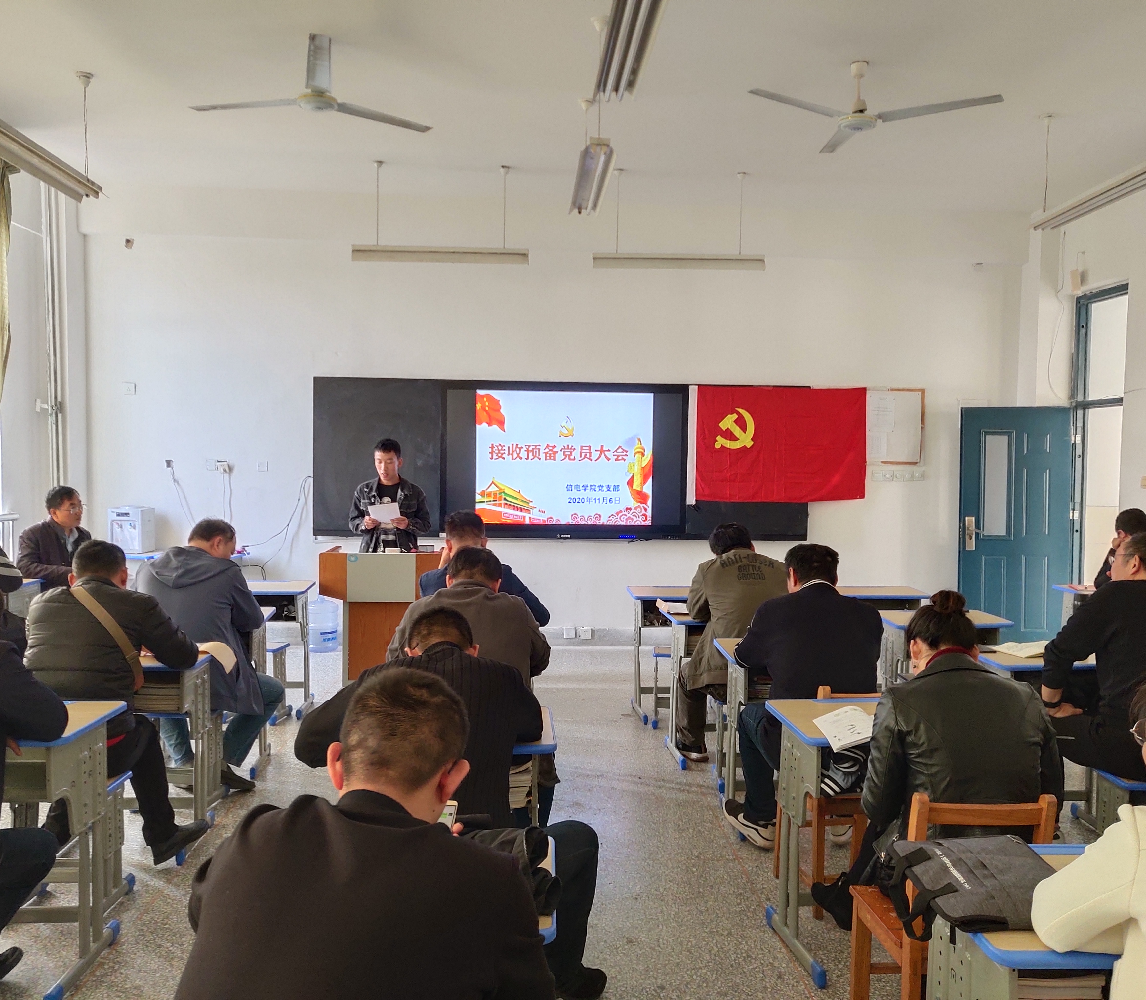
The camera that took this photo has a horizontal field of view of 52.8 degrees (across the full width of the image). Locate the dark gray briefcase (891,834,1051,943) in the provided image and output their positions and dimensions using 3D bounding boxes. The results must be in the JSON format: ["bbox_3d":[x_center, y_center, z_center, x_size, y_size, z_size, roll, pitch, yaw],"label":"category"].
[{"bbox_3d":[0.656,0.641,1.961,0.250,0.085,0.310,1,1,-3],"label":"dark gray briefcase"}]

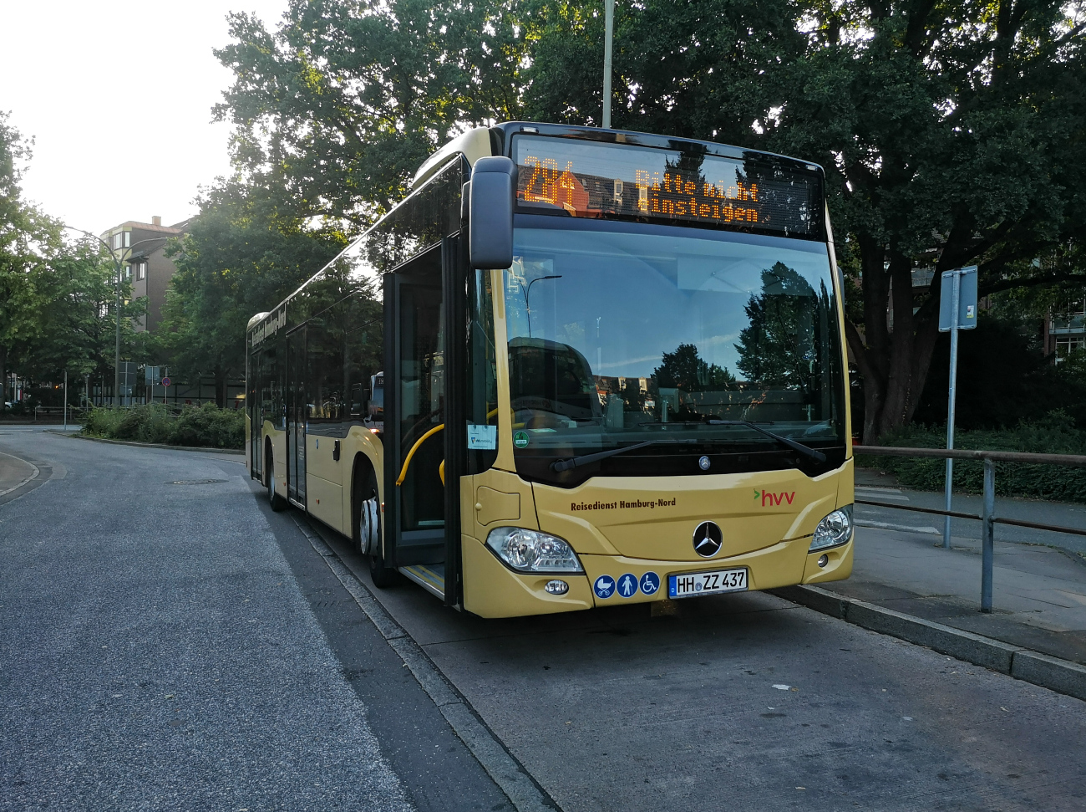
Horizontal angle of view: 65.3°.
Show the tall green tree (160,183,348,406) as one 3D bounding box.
[{"bbox_3d":[-14.700,-4.700,43.000,8.800,12.400,8.300,0,0,-19],"label":"tall green tree"}]

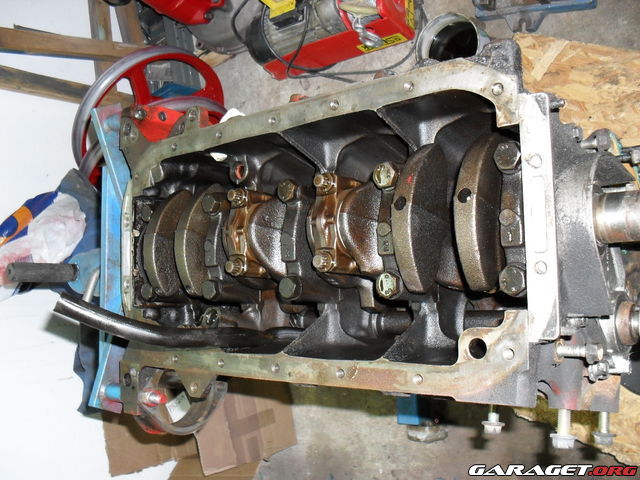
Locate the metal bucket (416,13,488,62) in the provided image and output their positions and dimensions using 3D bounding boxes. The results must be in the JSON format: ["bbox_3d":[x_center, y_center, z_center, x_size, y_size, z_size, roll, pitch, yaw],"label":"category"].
[{"bbox_3d":[0.277,-0.385,1.325,0.140,0.088,0.140,-1,89,38],"label":"metal bucket"}]

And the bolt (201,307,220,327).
[{"bbox_3d":[-0.117,0.082,0.690,0.021,0.014,0.021,-5,85,37],"label":"bolt"}]

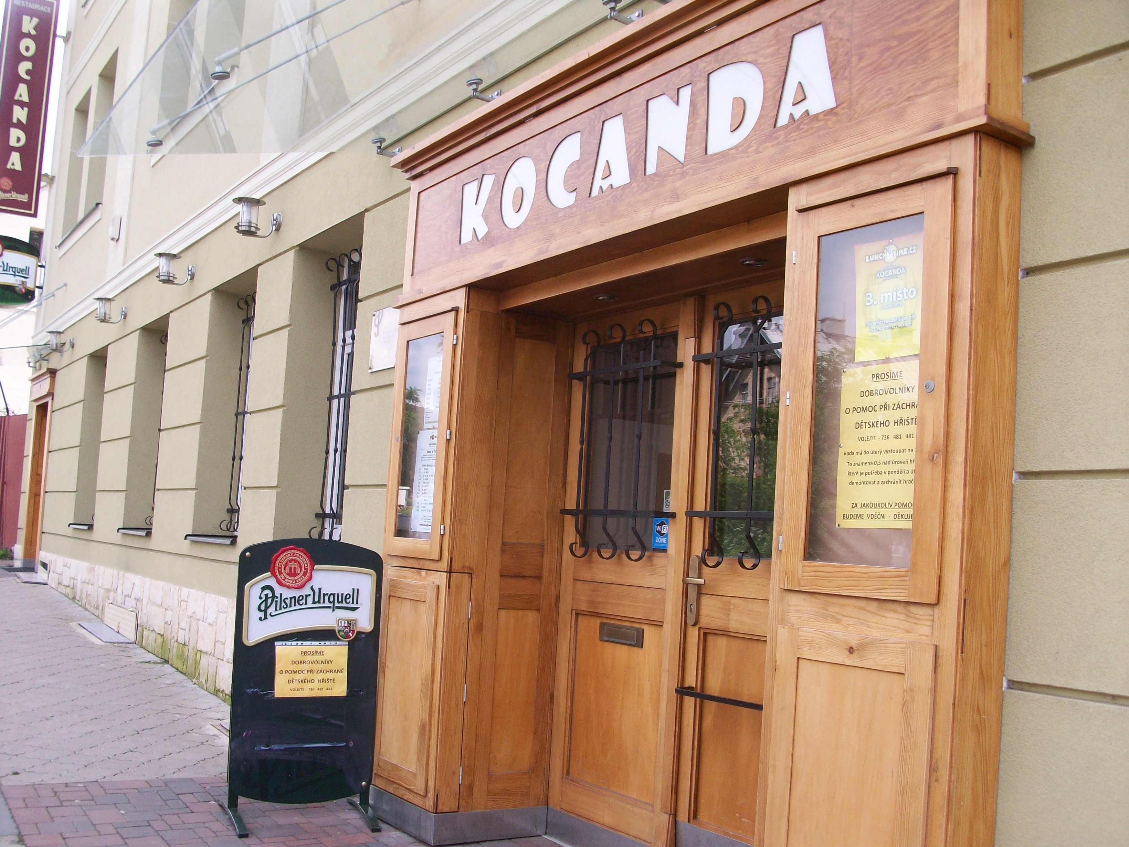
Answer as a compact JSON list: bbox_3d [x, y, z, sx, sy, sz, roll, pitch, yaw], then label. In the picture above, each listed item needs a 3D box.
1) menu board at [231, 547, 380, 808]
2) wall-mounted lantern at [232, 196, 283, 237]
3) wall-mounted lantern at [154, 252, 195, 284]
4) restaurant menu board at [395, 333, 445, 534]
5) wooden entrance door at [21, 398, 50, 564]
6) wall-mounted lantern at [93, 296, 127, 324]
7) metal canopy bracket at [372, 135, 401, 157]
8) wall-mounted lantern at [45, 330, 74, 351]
[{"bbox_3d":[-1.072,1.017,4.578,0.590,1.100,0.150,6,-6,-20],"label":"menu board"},{"bbox_3d":[-1.952,-1.300,7.022,0.310,0.240,0.210,8,-7,-34],"label":"wall-mounted lantern"},{"bbox_3d":[-3.041,-1.194,8.632,0.310,0.240,0.210,8,-7,-34],"label":"wall-mounted lantern"},{"bbox_3d":[-0.607,0.056,4.717,0.060,0.880,0.360,8,-7,-34],"label":"restaurant menu board"},{"bbox_3d":[-6.554,0.749,13.798,0.140,2.060,1.020,8,-7,-34],"label":"wooden entrance door"},{"bbox_3d":[-4.324,-1.070,10.529,0.310,0.240,0.210,8,-7,-34],"label":"wall-mounted lantern"},{"bbox_3d":[-0.900,-1.382,5.599,0.160,0.100,0.085,8,-7,-34],"label":"metal canopy bracket"},{"bbox_3d":[-5.812,-0.927,12.729,0.310,0.240,0.210,8,-7,-34],"label":"wall-mounted lantern"}]

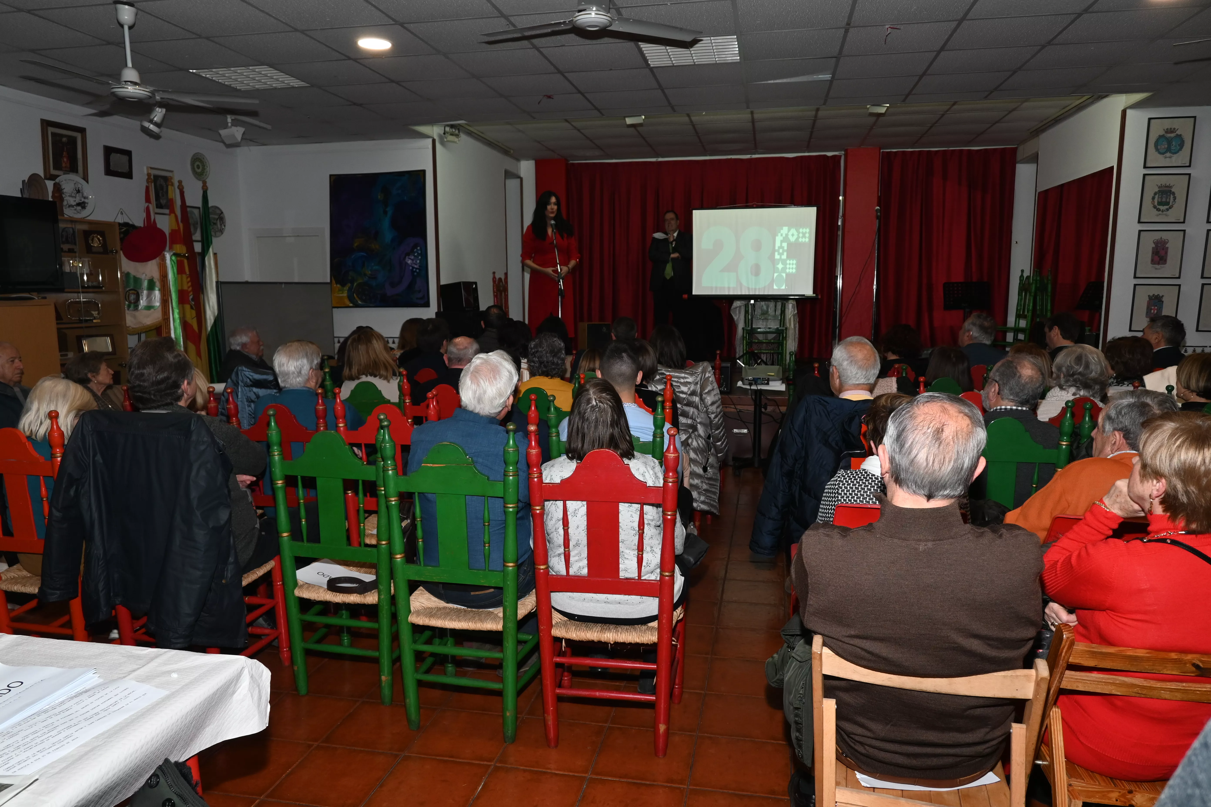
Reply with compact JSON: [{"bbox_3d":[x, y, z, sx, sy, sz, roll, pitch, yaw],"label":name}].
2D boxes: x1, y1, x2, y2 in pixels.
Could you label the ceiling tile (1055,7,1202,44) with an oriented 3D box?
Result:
[{"bbox_3d":[2.887,-2.118,4.518,0.590,0.020,0.590,1,8,11],"label":"ceiling tile"}]

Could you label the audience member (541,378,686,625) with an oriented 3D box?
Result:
[{"bbox_3d":[0.063,0.488,2.891,0.470,1.203,0.680,1,8,8],"label":"audience member"}]

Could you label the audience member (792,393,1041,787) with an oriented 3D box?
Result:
[{"bbox_3d":[0.743,0.576,1.974,0.530,1.280,0.820,1,8,10],"label":"audience member"}]

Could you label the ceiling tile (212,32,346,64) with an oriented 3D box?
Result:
[{"bbox_3d":[-1.940,-2.141,4.856,0.600,0.025,0.600,1,9,11],"label":"ceiling tile"}]

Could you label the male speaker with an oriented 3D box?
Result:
[{"bbox_3d":[0.701,-1.142,8.454,0.560,1.730,0.360,2,8,16],"label":"male speaker"}]

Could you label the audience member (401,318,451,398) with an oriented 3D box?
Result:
[{"bbox_3d":[-1.067,0.088,5.245,0.500,1.290,0.800,2,9,16],"label":"audience member"}]

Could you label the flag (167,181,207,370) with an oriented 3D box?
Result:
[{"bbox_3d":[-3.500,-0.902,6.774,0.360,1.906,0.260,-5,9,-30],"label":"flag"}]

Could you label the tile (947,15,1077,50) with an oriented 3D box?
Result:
[{"bbox_3d":[2.318,-2.156,4.674,0.600,0.020,0.595,1,8,11],"label":"tile"}]

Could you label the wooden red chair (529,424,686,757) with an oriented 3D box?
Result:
[{"bbox_3d":[0.039,0.594,2.778,0.470,1.102,0.450,1,8,8],"label":"wooden red chair"}]

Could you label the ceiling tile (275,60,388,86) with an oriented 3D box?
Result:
[{"bbox_3d":[-1.824,-2.229,5.438,0.600,0.025,0.600,1,9,11],"label":"ceiling tile"}]

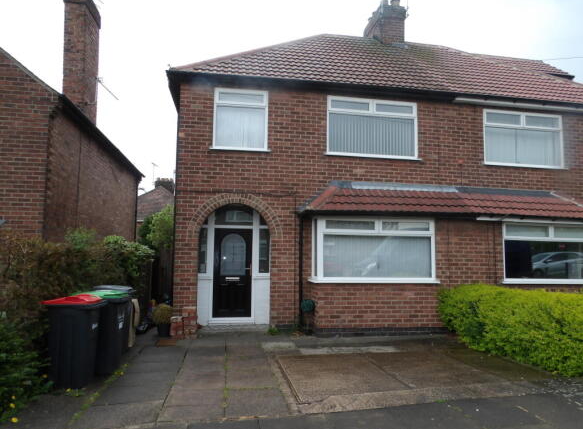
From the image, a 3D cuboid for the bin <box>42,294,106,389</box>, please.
[{"bbox_3d":[-2.628,1.488,4.876,0.630,1.060,0.530,1,-5,-2],"label":"bin"}]

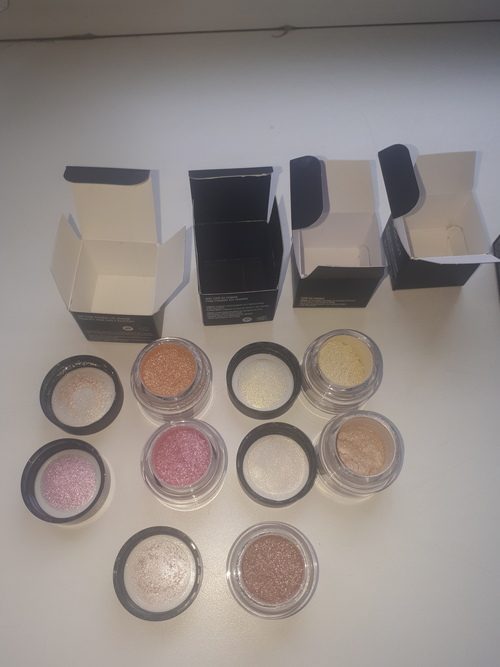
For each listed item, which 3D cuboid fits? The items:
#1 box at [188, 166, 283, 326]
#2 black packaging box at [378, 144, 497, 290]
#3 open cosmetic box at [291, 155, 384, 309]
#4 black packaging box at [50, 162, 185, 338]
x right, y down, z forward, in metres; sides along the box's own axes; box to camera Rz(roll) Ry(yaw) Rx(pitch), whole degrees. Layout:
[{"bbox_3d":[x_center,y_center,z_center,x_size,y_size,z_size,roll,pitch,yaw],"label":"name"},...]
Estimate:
[{"bbox_3d":[-0.007,-0.039,0.251,0.041,0.072,0.041,-5,67,-3],"label":"box"},{"bbox_3d":[0.090,-0.052,0.260,0.052,0.068,0.051,-3,67,-2],"label":"black packaging box"},{"bbox_3d":[0.041,-0.047,0.256,0.044,0.071,0.051,1,67,0],"label":"open cosmetic box"},{"bbox_3d":[-0.057,-0.033,0.249,0.054,0.070,0.052,2,67,0],"label":"black packaging box"}]

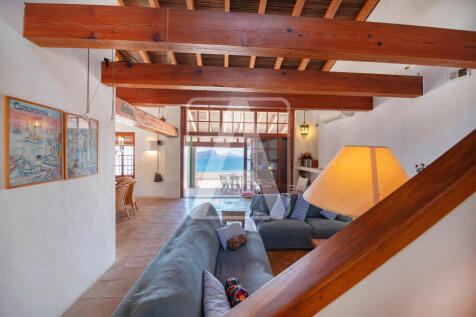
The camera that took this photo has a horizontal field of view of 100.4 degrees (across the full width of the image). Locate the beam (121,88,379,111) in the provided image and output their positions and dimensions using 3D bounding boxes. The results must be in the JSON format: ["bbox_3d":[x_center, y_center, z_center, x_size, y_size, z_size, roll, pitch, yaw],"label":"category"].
[{"bbox_3d":[0.230,-1.097,3.745,4.800,0.274,0.136,1,1,-4],"label":"beam"}]

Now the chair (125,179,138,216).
[{"bbox_3d":[-3.023,1.039,5.445,0.560,0.880,0.560,1,1,-4],"label":"chair"}]

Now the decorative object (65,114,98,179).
[{"bbox_3d":[-1.735,-0.130,2.231,0.026,0.680,0.501,1,1,-4],"label":"decorative object"}]

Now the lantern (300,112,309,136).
[{"bbox_3d":[2.375,-1.226,7.052,0.270,0.957,0.270,1,1,-4],"label":"lantern"}]

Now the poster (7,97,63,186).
[{"bbox_3d":[-1.696,-0.116,1.691,0.026,0.683,0.496,1,1,-4],"label":"poster"}]

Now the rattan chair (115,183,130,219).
[{"bbox_3d":[-2.994,1.055,5.030,0.560,0.860,0.560,1,1,-4],"label":"rattan chair"}]

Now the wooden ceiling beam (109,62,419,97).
[{"bbox_3d":[0.467,-1.086,2.800,4.475,0.274,0.136,1,1,-4],"label":"wooden ceiling beam"}]

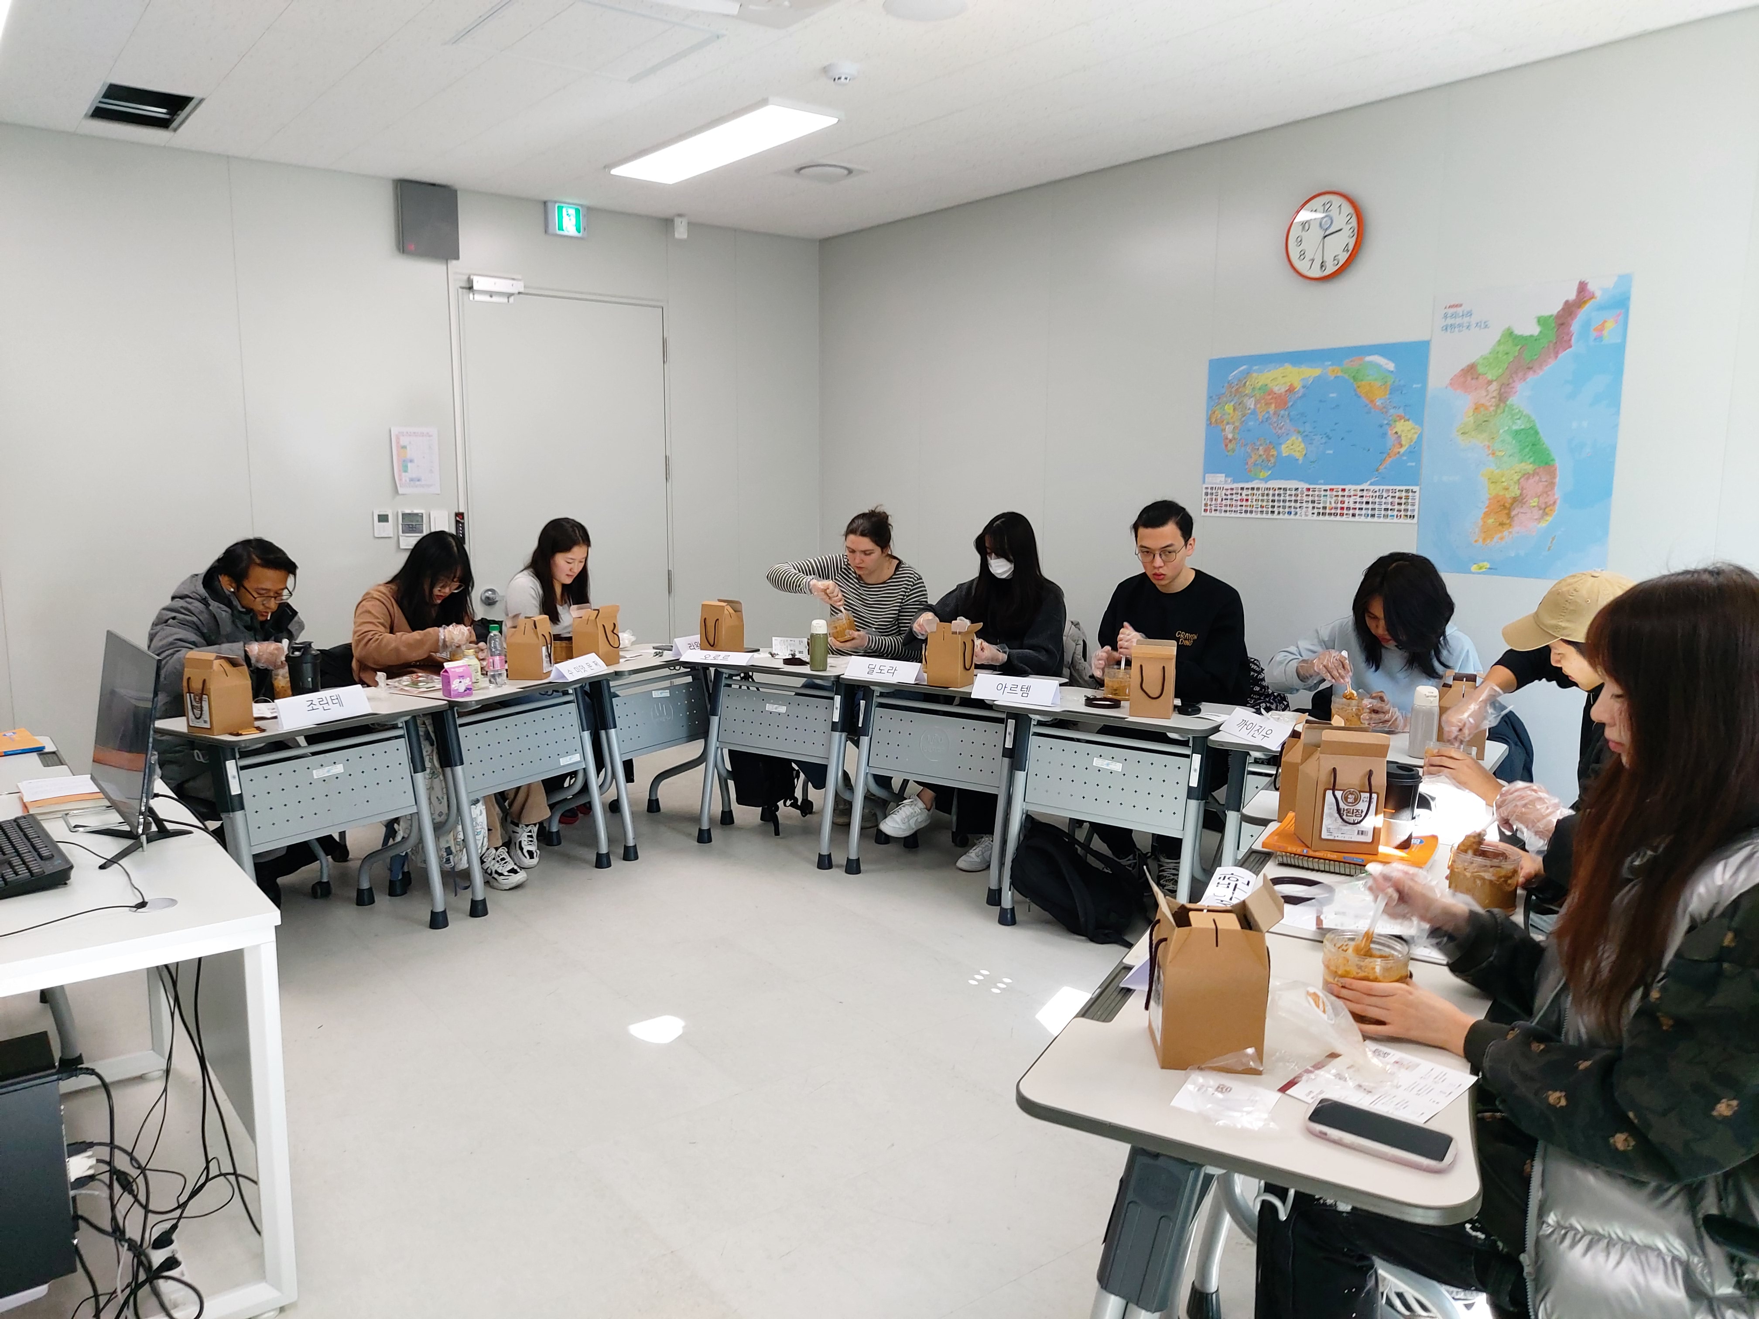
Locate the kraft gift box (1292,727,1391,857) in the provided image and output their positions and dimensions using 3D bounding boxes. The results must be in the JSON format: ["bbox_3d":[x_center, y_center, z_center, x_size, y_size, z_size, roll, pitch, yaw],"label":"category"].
[{"bbox_3d":[0.894,0.253,2.468,0.127,0.215,0.123,1,8,7],"label":"kraft gift box"}]

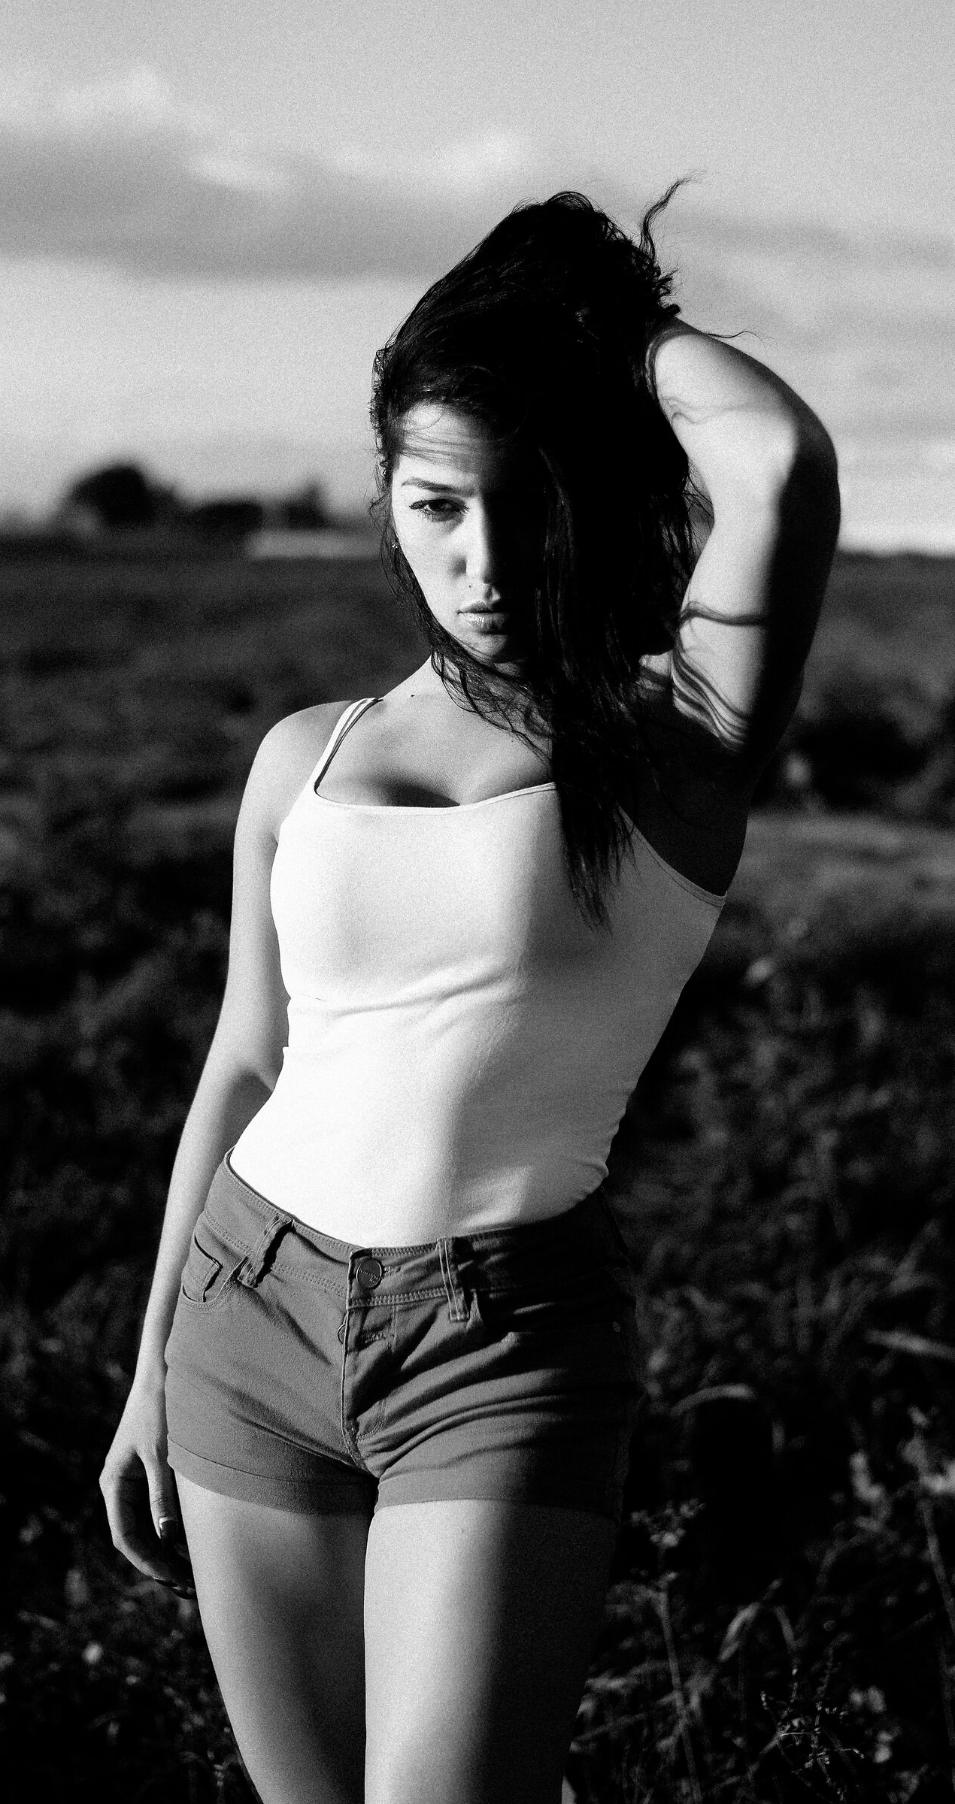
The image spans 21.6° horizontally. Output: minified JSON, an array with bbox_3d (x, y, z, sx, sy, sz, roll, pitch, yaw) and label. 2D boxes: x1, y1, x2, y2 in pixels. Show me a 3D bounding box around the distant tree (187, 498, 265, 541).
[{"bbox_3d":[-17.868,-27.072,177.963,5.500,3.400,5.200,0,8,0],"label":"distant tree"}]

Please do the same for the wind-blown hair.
[{"bbox_3d":[0.047,-0.255,1.853,0.260,0.540,0.280,1,8,8],"label":"wind-blown hair"}]

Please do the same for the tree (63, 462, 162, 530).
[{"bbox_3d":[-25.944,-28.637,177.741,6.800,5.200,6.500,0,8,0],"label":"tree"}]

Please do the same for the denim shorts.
[{"bbox_3d":[-0.057,0.333,1.966,0.375,0.265,0.250,3,9,19],"label":"denim shorts"}]

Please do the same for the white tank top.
[{"bbox_3d":[0.004,0.046,1.925,0.350,0.420,0.240,11,11,17],"label":"white tank top"}]

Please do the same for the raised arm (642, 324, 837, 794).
[{"bbox_3d":[0.184,-0.254,1.822,0.180,0.350,0.260,9,9,9],"label":"raised arm"}]

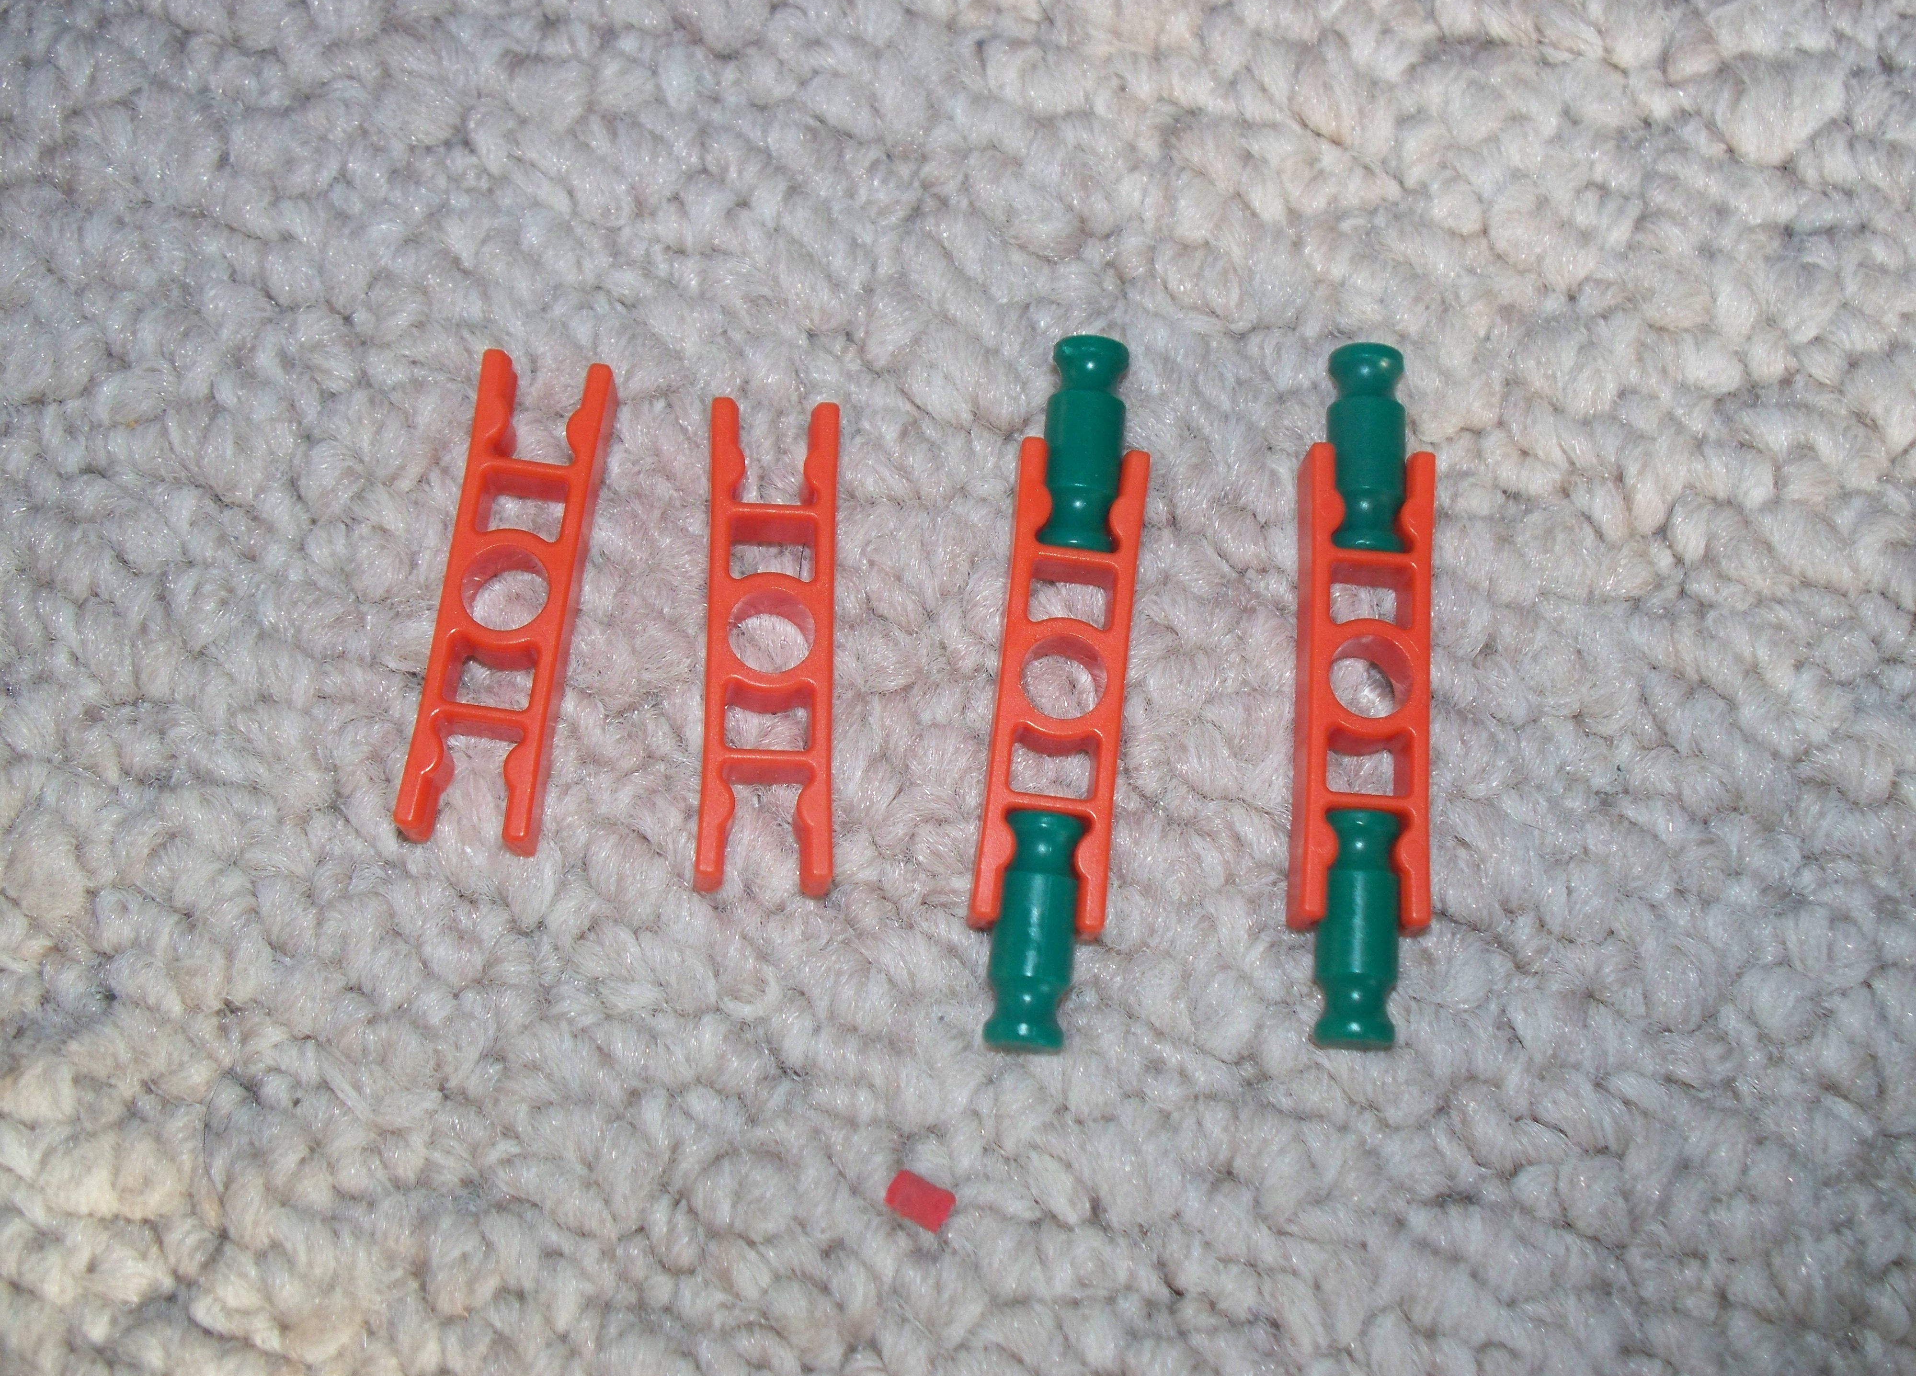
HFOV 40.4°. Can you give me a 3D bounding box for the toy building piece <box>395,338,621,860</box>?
[{"bbox_3d":[-0.034,-0.007,0.198,0.010,0.006,0.038,7,74,0],"label":"toy building piece"}]

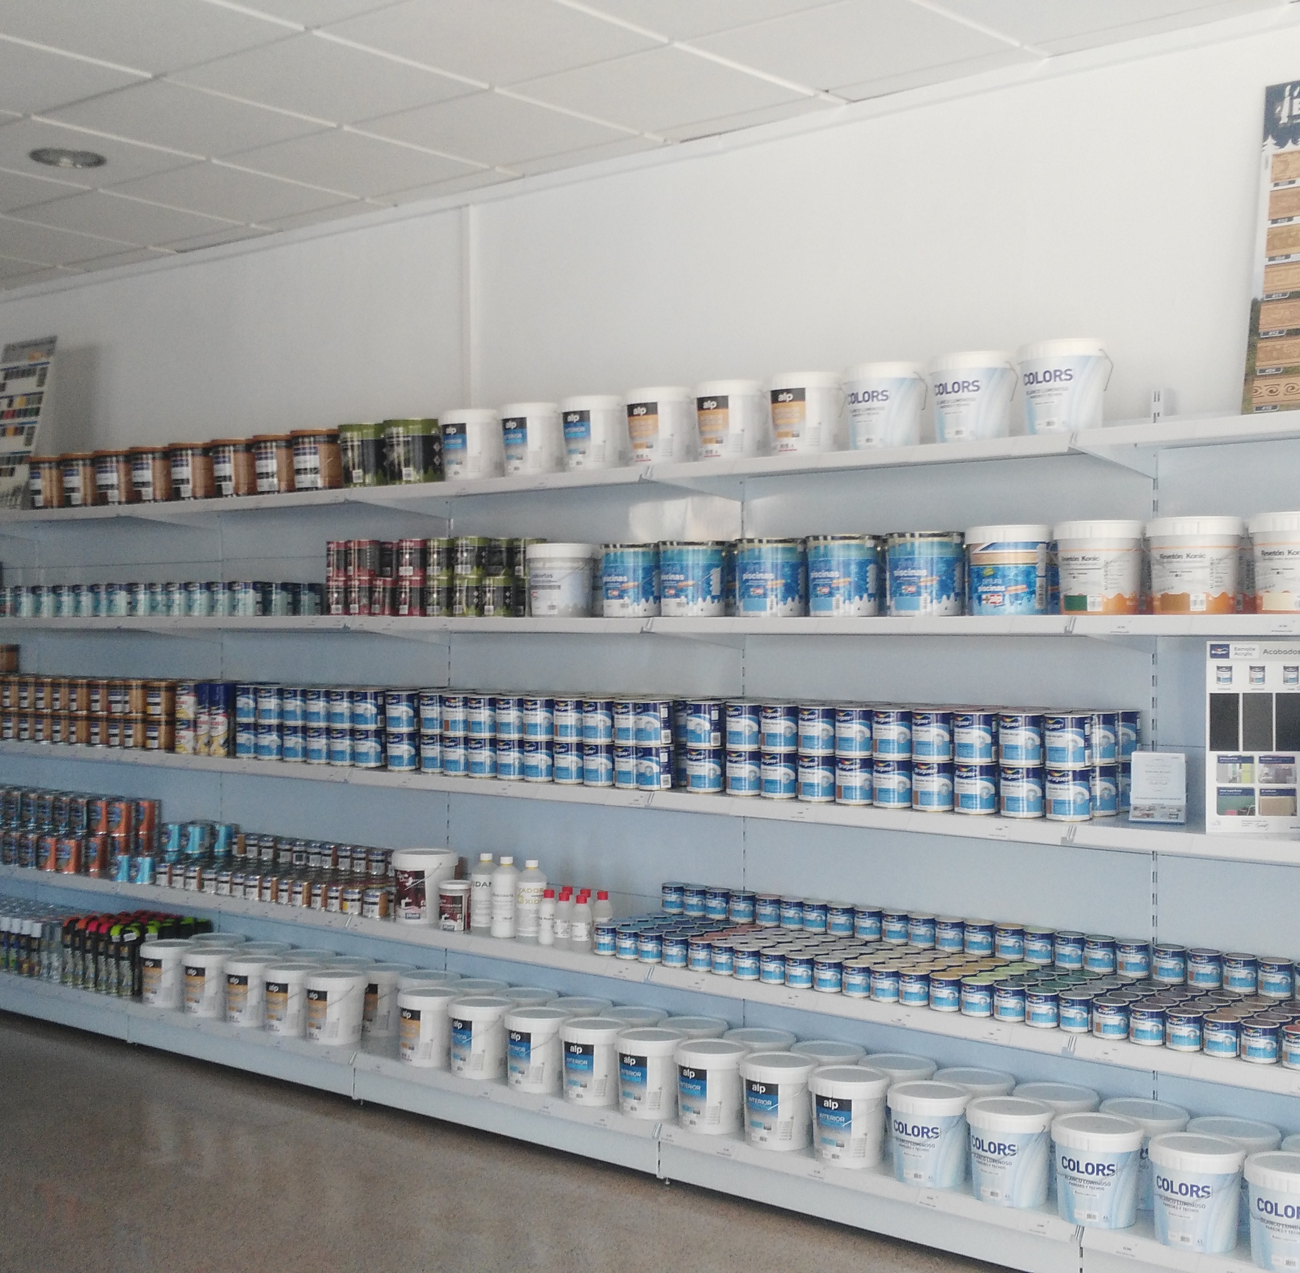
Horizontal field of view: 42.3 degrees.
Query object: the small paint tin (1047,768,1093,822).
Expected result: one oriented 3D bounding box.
[{"bbox_3d":[0.946,0.354,3.790,0.098,0.117,0.098,0,1,0],"label":"small paint tin"}]

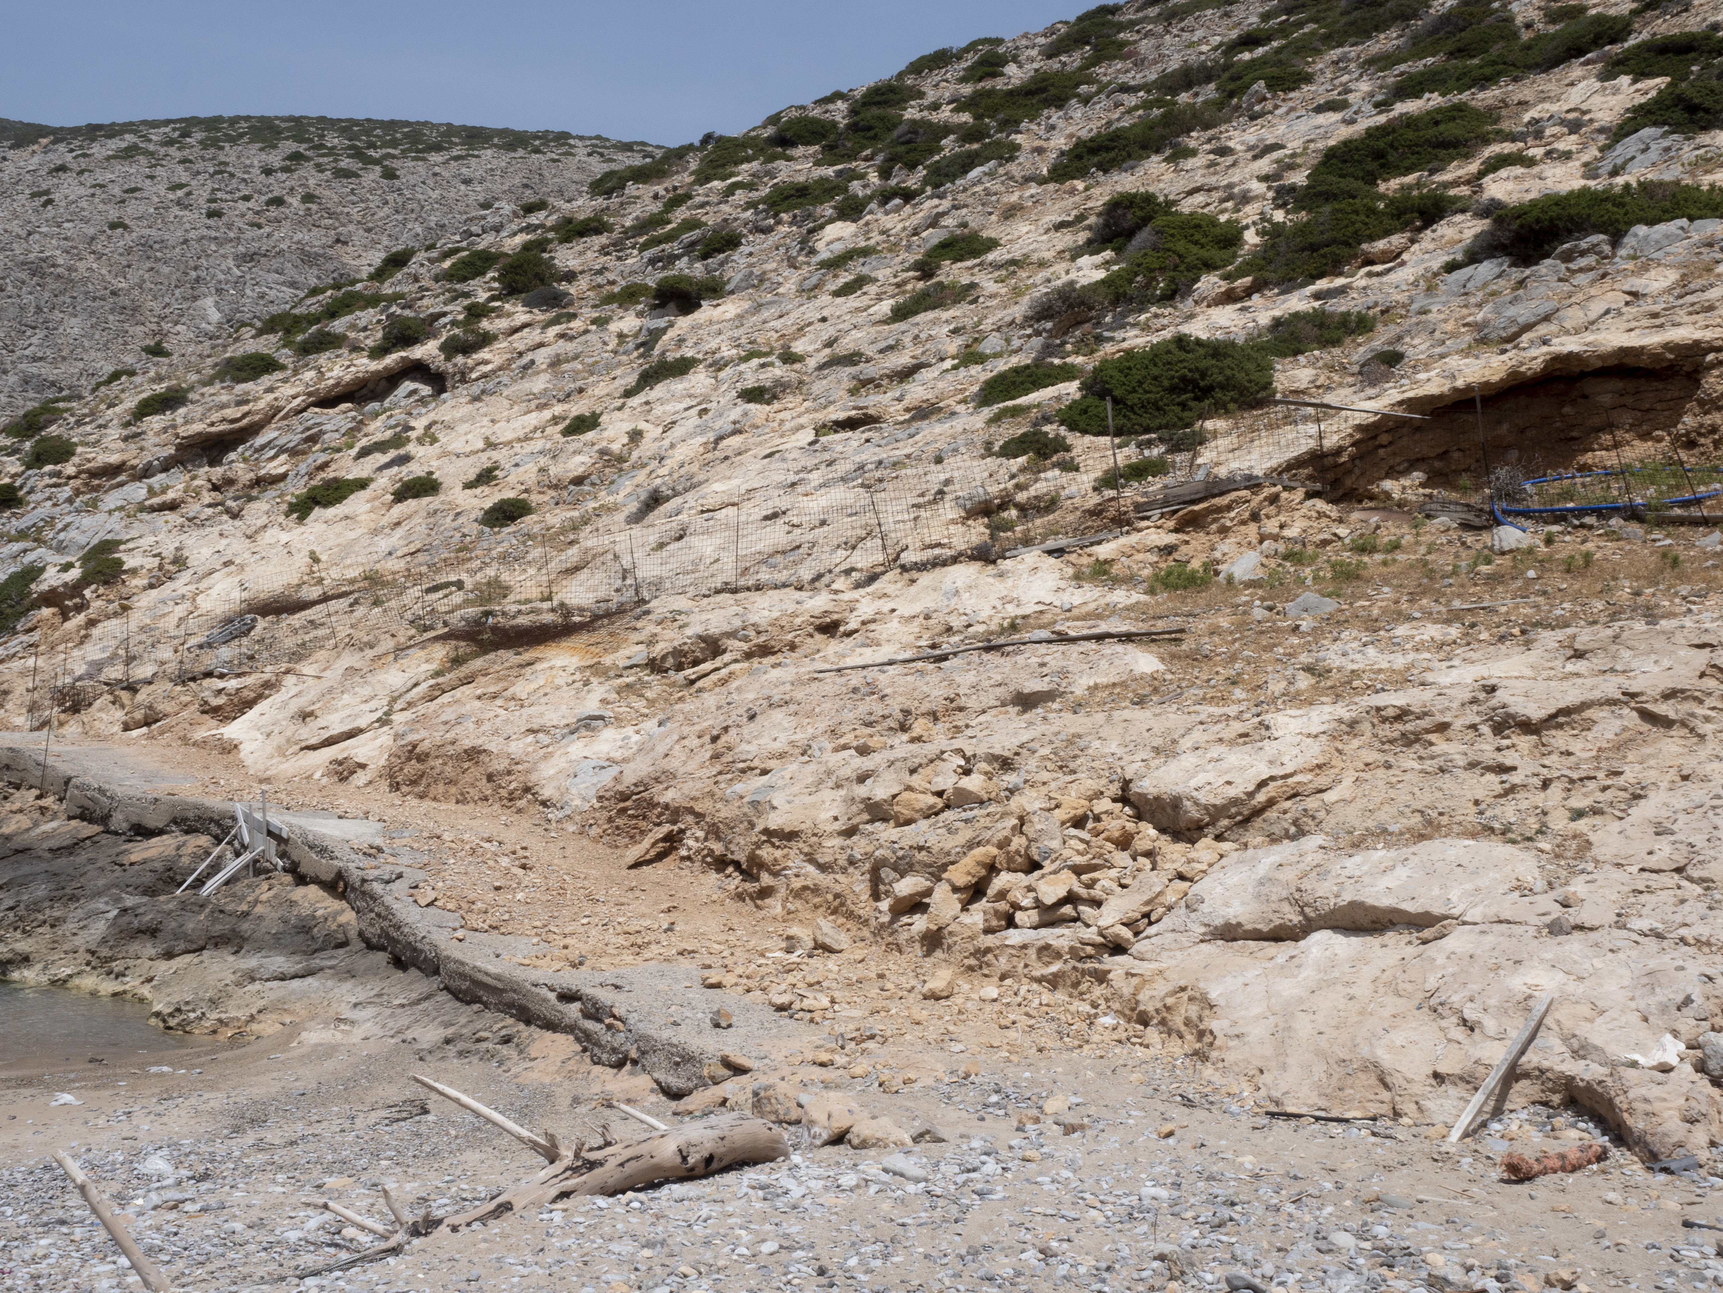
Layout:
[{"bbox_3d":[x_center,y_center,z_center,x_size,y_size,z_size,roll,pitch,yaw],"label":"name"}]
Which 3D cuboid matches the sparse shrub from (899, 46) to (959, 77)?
[{"bbox_3d":[2.231,-19.366,66.000,2.000,0.950,1.600,0,-1,0],"label":"sparse shrub"}]

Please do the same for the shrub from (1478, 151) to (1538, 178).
[{"bbox_3d":[12.020,-8.955,37.000,1.101,0.525,0.881,0,-3,0],"label":"shrub"}]

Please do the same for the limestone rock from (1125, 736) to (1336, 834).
[{"bbox_3d":[2.204,0.817,11.900,1.200,0.500,0.850,0,-1,0],"label":"limestone rock"}]

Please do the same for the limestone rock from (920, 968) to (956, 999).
[{"bbox_3d":[0.362,1.589,9.400,0.165,0.135,0.140,0,-1,0],"label":"limestone rock"}]

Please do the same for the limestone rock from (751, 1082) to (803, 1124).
[{"bbox_3d":[-0.393,2.131,9.300,0.239,0.195,0.173,0,-3,0],"label":"limestone rock"}]

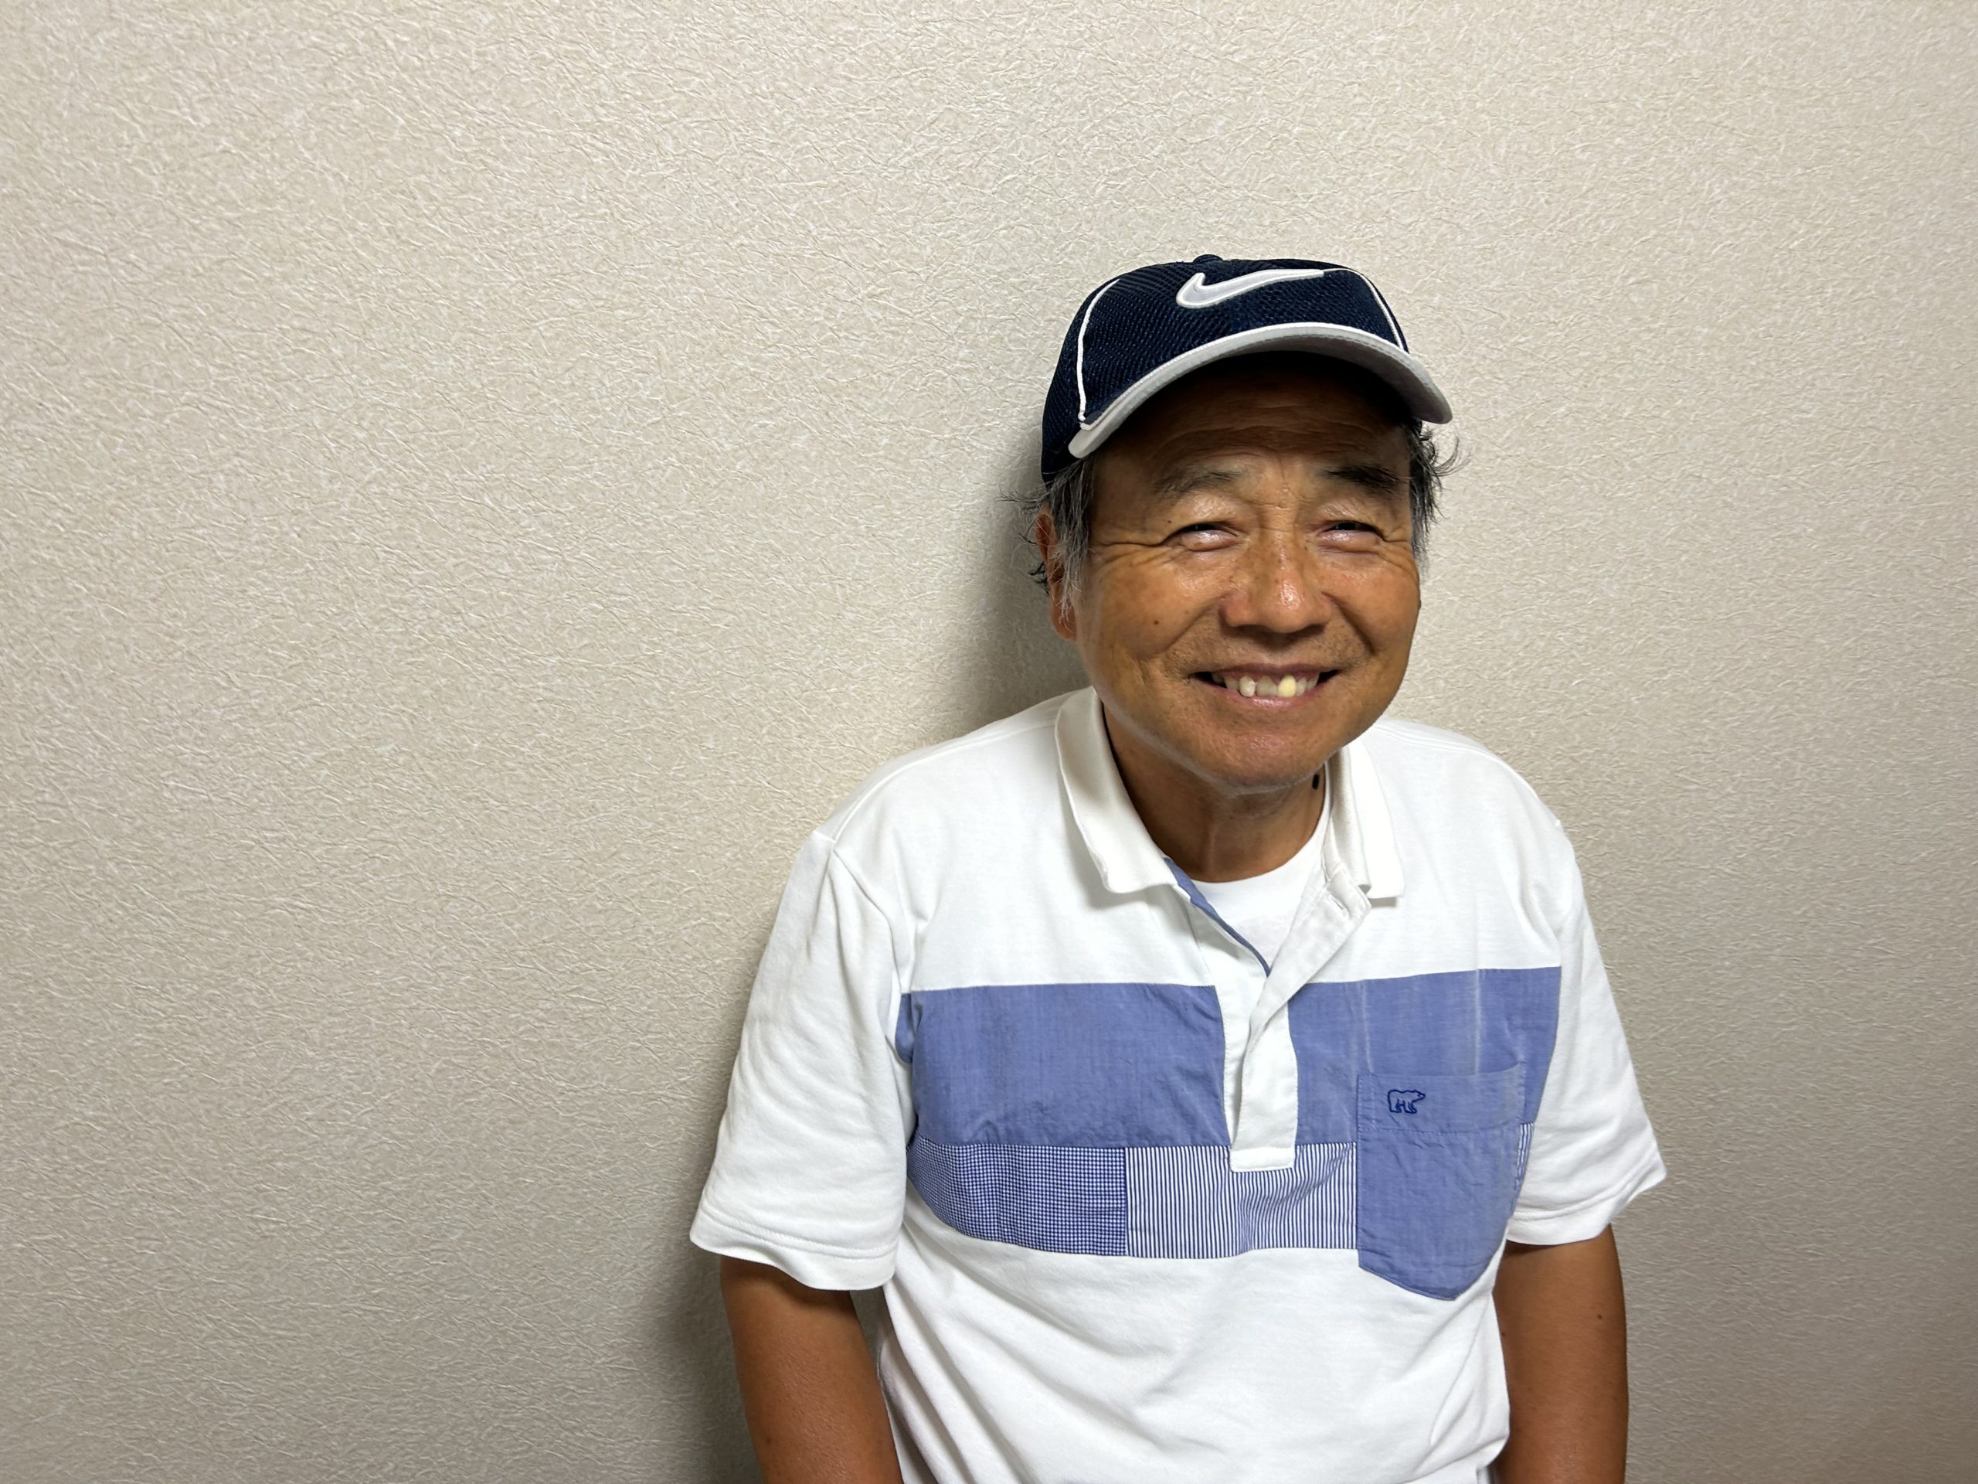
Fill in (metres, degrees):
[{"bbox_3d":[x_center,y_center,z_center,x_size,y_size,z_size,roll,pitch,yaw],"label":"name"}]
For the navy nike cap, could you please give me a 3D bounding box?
[{"bbox_3d":[0.114,-0.177,0.680,0.180,0.122,0.260,-2,-4,-6],"label":"navy nike cap"}]

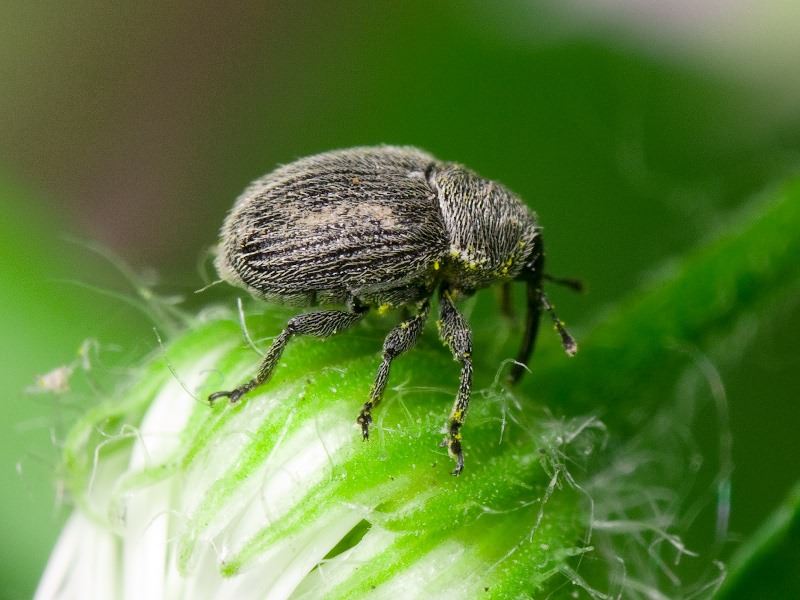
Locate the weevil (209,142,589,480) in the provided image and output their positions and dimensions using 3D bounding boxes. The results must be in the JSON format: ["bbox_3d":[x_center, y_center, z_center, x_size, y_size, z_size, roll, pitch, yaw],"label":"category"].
[{"bbox_3d":[0.000,0.000,0.034,0.004,0.003,0.003,3,25,2],"label":"weevil"}]

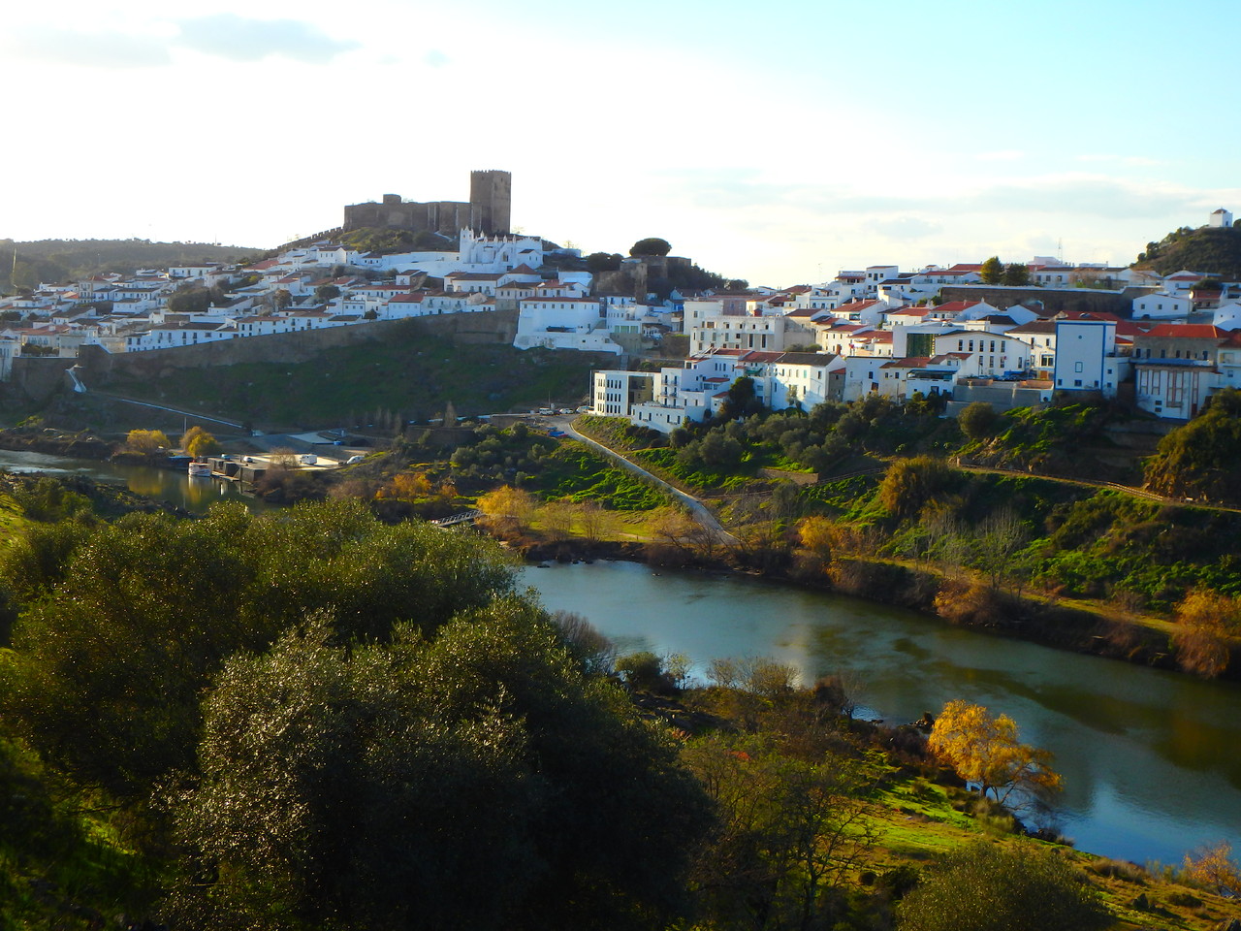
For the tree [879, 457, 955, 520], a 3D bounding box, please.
[{"bbox_3d":[63.190,4.880,376.000,16.000,12.800,13.000,2,6,10],"label":"tree"}]

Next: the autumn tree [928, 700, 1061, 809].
[{"bbox_3d":[43.620,33.660,205.000,14.800,12.000,13.500,2,6,12],"label":"autumn tree"}]

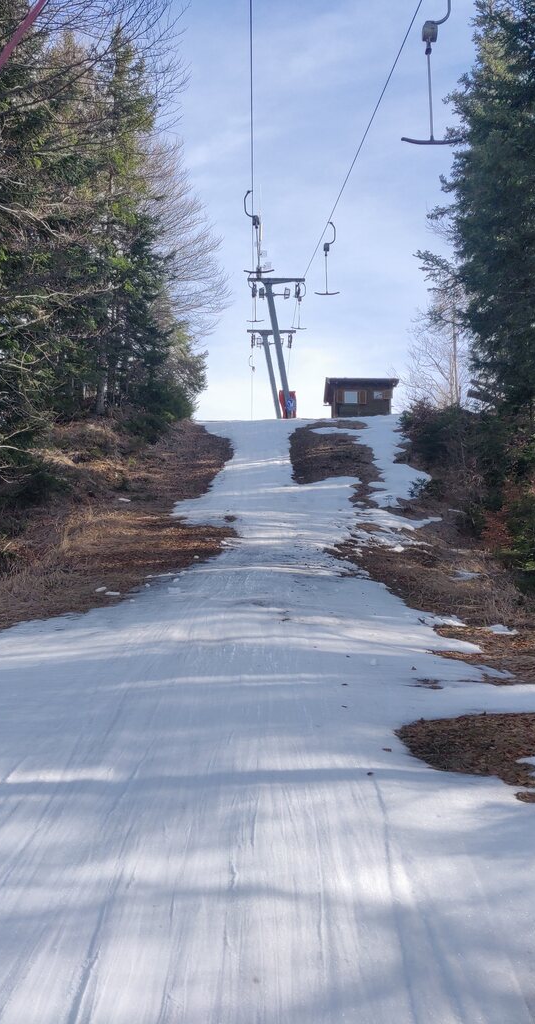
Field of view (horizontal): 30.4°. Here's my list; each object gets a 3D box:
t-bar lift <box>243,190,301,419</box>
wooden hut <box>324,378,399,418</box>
[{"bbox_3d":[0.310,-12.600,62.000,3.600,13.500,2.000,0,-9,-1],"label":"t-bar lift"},{"bbox_3d":[6.350,-7.200,67.300,4.750,2.850,3.800,0,-10,3],"label":"wooden hut"}]

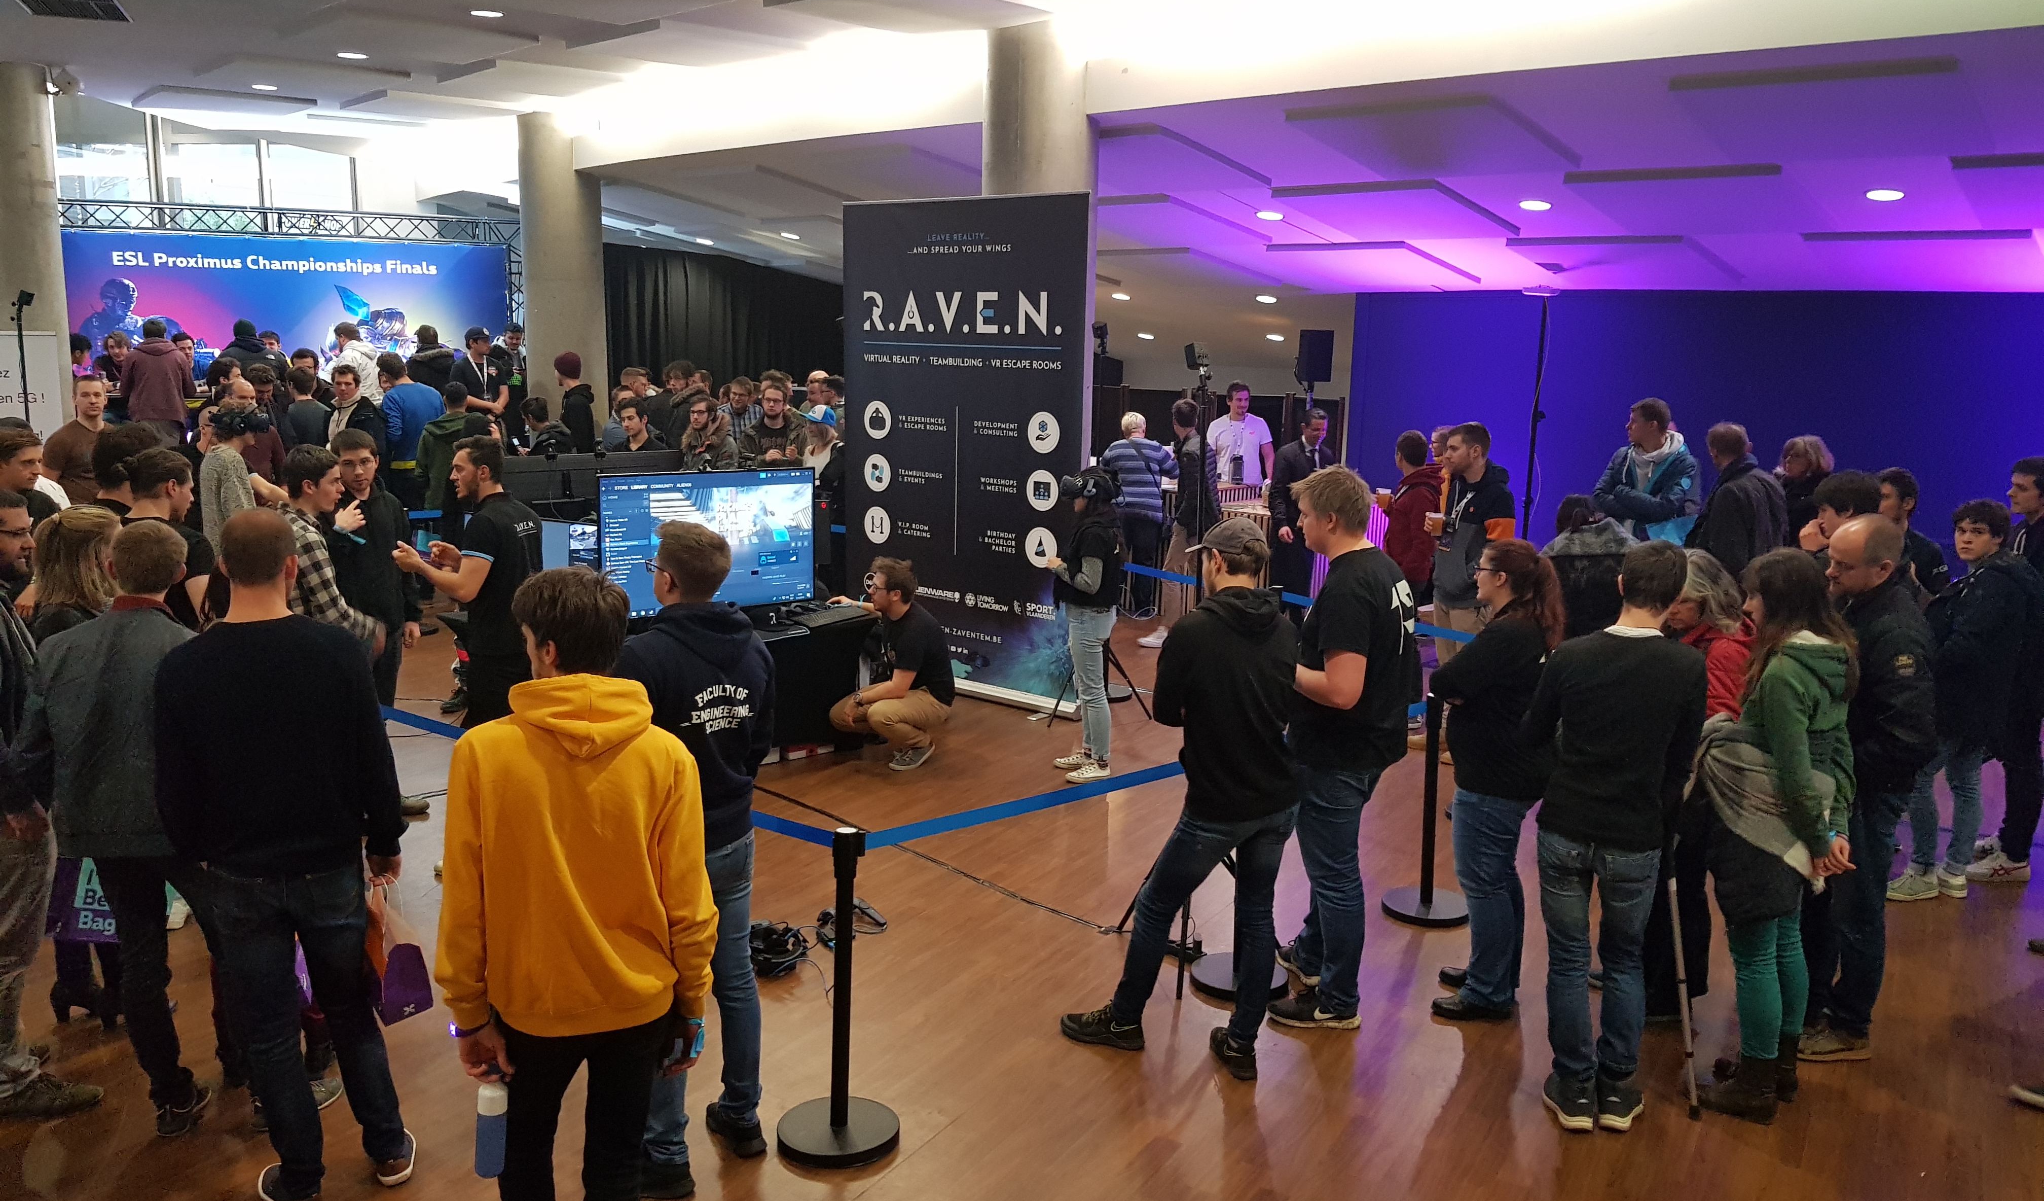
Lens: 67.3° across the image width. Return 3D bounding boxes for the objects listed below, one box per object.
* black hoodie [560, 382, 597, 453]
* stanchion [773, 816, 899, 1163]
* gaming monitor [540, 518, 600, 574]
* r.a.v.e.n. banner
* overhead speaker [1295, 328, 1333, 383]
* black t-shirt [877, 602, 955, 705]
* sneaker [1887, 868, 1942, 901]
[{"bbox_3d":[-3.506,-1.367,12.161,0.310,0.700,0.450,4,11,17],"label":"black hoodie"},{"bbox_3d":[-0.501,1.074,4.295,0.350,0.918,0.350,2,10,0],"label":"stanchion"},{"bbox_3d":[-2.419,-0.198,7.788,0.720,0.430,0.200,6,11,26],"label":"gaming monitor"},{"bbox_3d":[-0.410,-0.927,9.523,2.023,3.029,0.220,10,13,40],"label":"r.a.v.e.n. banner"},{"bbox_3d":[2.833,-2.348,14.800,0.300,0.495,0.290,-4,11,-26],"label":"overhead speaker"},{"bbox_3d":[-0.563,0.277,8.200,0.320,0.550,0.450,-18,16,-16],"label":"black t-shirt"},{"bbox_3d":[3.733,1.186,6.444,0.270,0.120,0.105,-1,10,-14],"label":"sneaker"}]

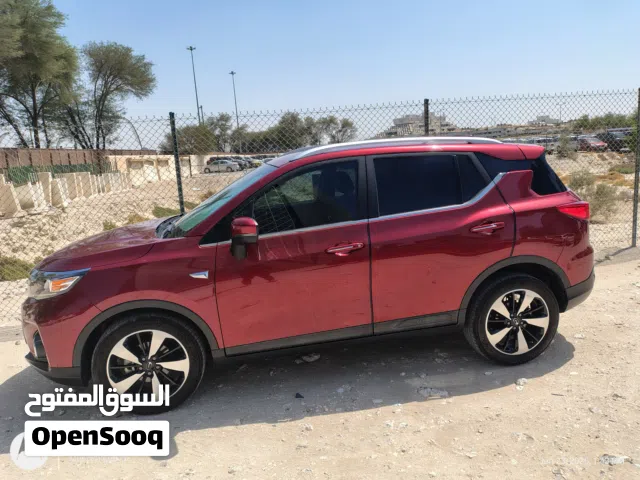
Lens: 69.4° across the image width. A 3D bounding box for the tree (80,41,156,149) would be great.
[{"bbox_3d":[-17.813,-11.560,41.880,6.800,11.902,6.400,-7,9,-21],"label":"tree"}]

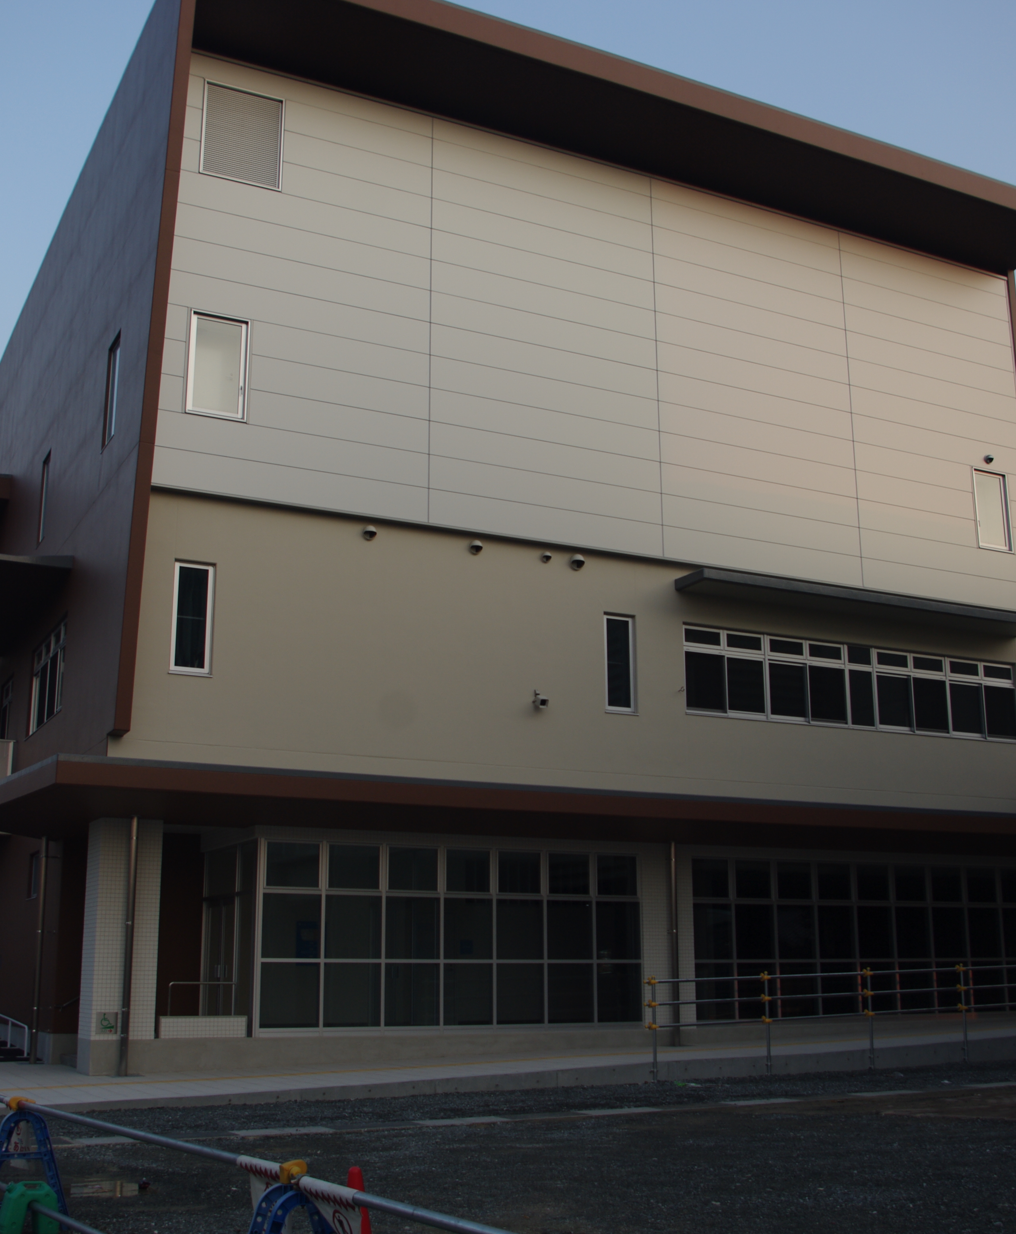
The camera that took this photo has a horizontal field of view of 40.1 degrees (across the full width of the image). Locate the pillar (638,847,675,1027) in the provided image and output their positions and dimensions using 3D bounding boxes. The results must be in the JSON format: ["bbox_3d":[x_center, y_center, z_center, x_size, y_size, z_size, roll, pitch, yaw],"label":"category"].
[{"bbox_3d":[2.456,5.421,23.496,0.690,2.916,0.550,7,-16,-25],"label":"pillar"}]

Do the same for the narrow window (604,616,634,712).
[{"bbox_3d":[1.919,0.826,24.064,0.620,1.720,0.120,7,-15,-26],"label":"narrow window"}]

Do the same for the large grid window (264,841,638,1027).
[{"bbox_3d":[-0.735,5.030,21.803,6.426,2.737,0.150,7,-16,-25],"label":"large grid window"}]

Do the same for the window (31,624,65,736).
[{"bbox_3d":[-8.493,1.116,25.733,0.150,1.750,4.200,7,-15,-26],"label":"window"}]

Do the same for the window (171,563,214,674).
[{"bbox_3d":[-4.728,0.047,20.820,0.620,1.720,0.120,7,-15,-26],"label":"window"}]

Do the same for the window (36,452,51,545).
[{"bbox_3d":[-9.422,-2.428,28.334,0.150,1.850,1.000,7,-15,-26],"label":"window"}]

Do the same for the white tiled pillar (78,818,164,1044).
[{"bbox_3d":[-5.483,4.428,19.801,0.880,3.030,0.880,7,-15,-26],"label":"white tiled pillar"}]

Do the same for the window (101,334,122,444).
[{"bbox_3d":[-6.446,-3.651,22.698,0.150,1.800,0.950,7,-15,-26],"label":"window"}]

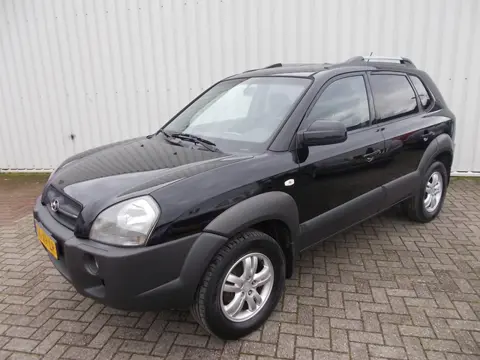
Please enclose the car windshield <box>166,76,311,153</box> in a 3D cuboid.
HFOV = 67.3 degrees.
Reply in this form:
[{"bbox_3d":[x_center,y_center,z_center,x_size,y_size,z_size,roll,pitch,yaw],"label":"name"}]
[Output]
[{"bbox_3d":[-0.118,-0.568,2.930,1.420,0.150,0.890,15,57,48],"label":"car windshield"}]

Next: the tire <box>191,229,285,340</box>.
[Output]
[{"bbox_3d":[-0.007,0.636,2.275,0.680,0.680,0.225,-15,20,-38],"label":"tire"}]

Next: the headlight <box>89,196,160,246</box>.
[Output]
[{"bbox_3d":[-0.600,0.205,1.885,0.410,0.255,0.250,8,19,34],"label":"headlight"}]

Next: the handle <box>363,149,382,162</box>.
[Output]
[{"bbox_3d":[1.058,-0.200,2.837,0.250,0.085,0.055,-15,20,-38],"label":"handle"}]

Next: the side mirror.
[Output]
[{"bbox_3d":[0.527,-0.288,2.239,0.190,0.170,0.230,-15,20,-38],"label":"side mirror"}]

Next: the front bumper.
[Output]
[{"bbox_3d":[-0.917,0.403,2.464,0.670,0.550,1.800,-15,20,-38],"label":"front bumper"}]

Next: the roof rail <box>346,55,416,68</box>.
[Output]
[{"bbox_3d":[1.345,-1.091,3.368,1.330,0.110,0.065,-15,20,-38],"label":"roof rail"}]

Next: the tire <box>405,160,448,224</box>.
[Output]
[{"bbox_3d":[1.996,0.109,3.896,0.680,0.680,0.225,-15,20,-38],"label":"tire"}]

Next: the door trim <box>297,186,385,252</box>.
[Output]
[{"bbox_3d":[0.798,0.277,2.737,1.080,0.220,0.070,-15,20,-38],"label":"door trim"}]

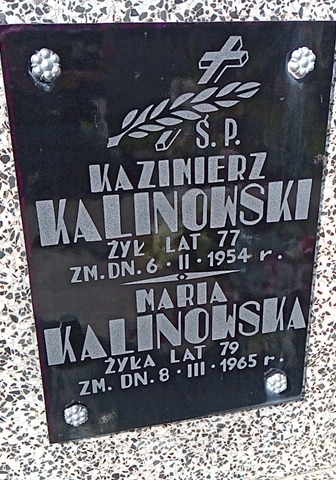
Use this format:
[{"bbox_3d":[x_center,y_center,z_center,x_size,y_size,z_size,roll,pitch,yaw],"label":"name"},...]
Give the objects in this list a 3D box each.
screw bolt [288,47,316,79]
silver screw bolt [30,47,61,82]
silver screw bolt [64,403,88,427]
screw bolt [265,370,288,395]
[{"bbox_3d":[0.144,-0.187,0.548,0.030,0.030,0.015,-6,22,-12],"label":"screw bolt"},{"bbox_3d":[-0.115,-0.165,0.490,0.030,0.030,0.015,-6,22,-12],"label":"silver screw bolt"},{"bbox_3d":[-0.112,0.219,0.639,0.030,0.030,0.015,-6,22,-12],"label":"silver screw bolt"},{"bbox_3d":[0.148,0.195,0.696,0.030,0.030,0.015,-6,22,-12],"label":"screw bolt"}]

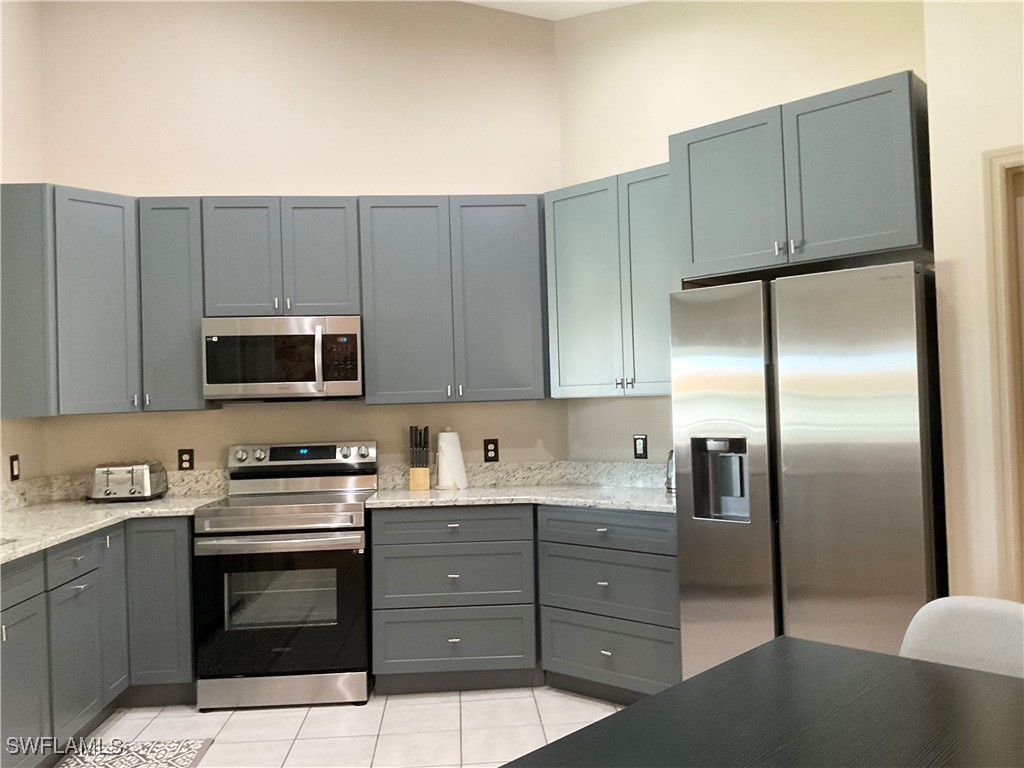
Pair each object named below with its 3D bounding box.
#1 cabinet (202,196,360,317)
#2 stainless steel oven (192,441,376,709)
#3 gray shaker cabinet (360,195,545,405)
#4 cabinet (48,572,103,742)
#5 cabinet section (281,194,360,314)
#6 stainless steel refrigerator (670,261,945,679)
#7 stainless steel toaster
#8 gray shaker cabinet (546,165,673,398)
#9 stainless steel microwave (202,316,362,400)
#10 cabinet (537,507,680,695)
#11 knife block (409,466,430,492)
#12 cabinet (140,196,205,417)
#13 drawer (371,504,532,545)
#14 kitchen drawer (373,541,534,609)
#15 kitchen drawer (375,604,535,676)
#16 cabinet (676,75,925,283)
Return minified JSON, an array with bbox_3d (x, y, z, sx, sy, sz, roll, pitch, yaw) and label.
[{"bbox_3d":[-1.150,-0.625,4.417,0.770,0.609,0.335,-2,-2,-4],"label":"cabinet"},{"bbox_3d":[-1.061,0.894,4.178,0.757,1.180,0.675,-2,-2,-4],"label":"stainless steel oven"},{"bbox_3d":[-0.306,-0.426,4.463,0.909,1.054,0.335,-2,-2,-4],"label":"gray shaker cabinet"},{"bbox_3d":[-1.732,1.060,3.397,0.030,0.577,0.414,-2,-1,-2],"label":"cabinet"},{"bbox_3d":[-0.958,-0.633,4.428,0.378,0.596,0.332,-1,-1,-3],"label":"cabinet section"},{"bbox_3d":[1.226,0.496,3.315,0.910,1.770,0.730,-3,-2,42],"label":"stainless steel refrigerator"},{"bbox_3d":[-1.949,0.505,4.370,0.285,0.190,0.260,-1,-1,-11],"label":"stainless steel toaster"},{"bbox_3d":[0.623,-0.462,4.161,0.910,1.054,0.335,-3,-2,42],"label":"gray shaker cabinet"},{"bbox_3d":[-1.130,-0.125,4.362,0.759,0.400,0.415,-2,-2,-4],"label":"stainless steel microwave"},{"bbox_3d":[0.614,0.946,3.942,0.755,0.800,0.610,-3,-2,42],"label":"cabinet"},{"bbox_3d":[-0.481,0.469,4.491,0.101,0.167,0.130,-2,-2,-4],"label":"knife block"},{"bbox_3d":[-1.673,-0.387,4.388,0.305,1.037,0.330,-2,-1,-2],"label":"cabinet"},{"bbox_3d":[-0.283,0.661,4.207,0.741,0.163,0.500,-2,-1,-2],"label":"drawer"},{"bbox_3d":[-0.276,0.889,4.202,0.741,0.294,0.500,-2,-1,-2],"label":"kitchen drawer"},{"bbox_3d":[-0.276,1.190,4.220,0.749,0.296,0.510,-2,-2,-4],"label":"kitchen drawer"},{"bbox_3d":[1.202,-0.731,3.396,0.945,0.597,0.630,-3,-2,42],"label":"cabinet"}]

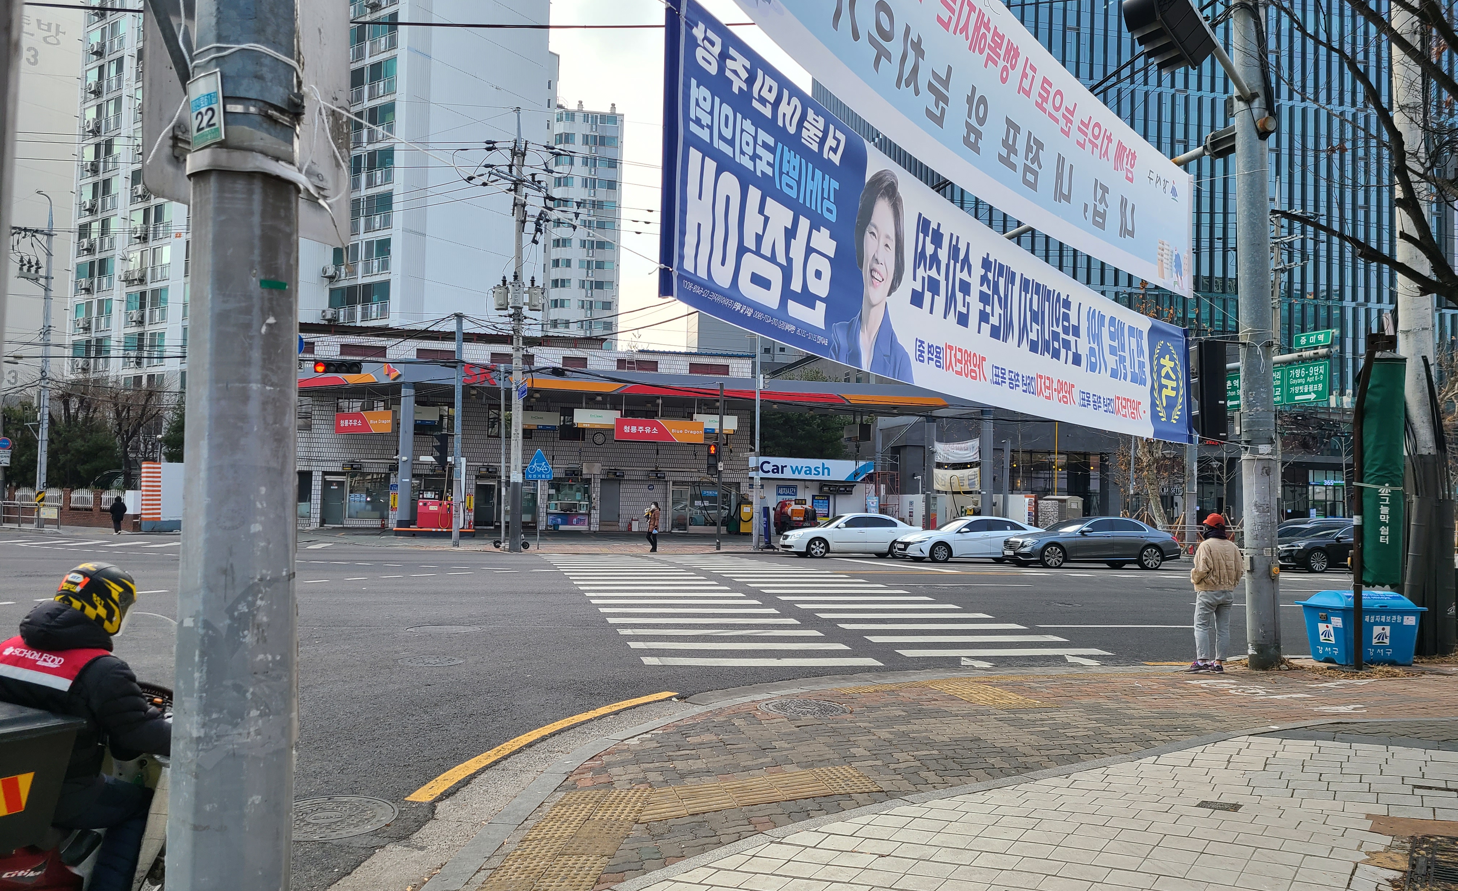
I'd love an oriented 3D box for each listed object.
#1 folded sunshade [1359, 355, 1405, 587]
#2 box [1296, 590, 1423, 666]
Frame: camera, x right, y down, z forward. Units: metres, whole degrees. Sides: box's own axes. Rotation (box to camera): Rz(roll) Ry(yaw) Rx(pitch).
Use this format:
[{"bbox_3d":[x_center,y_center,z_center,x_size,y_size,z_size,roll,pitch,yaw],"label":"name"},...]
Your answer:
[{"bbox_3d":[6.956,0.261,11.650,0.420,2.430,0.380,-1,-3,27],"label":"folded sunshade"},{"bbox_3d":[7.036,1.976,12.188,1.090,0.770,0.770,1,-3,-11],"label":"box"}]

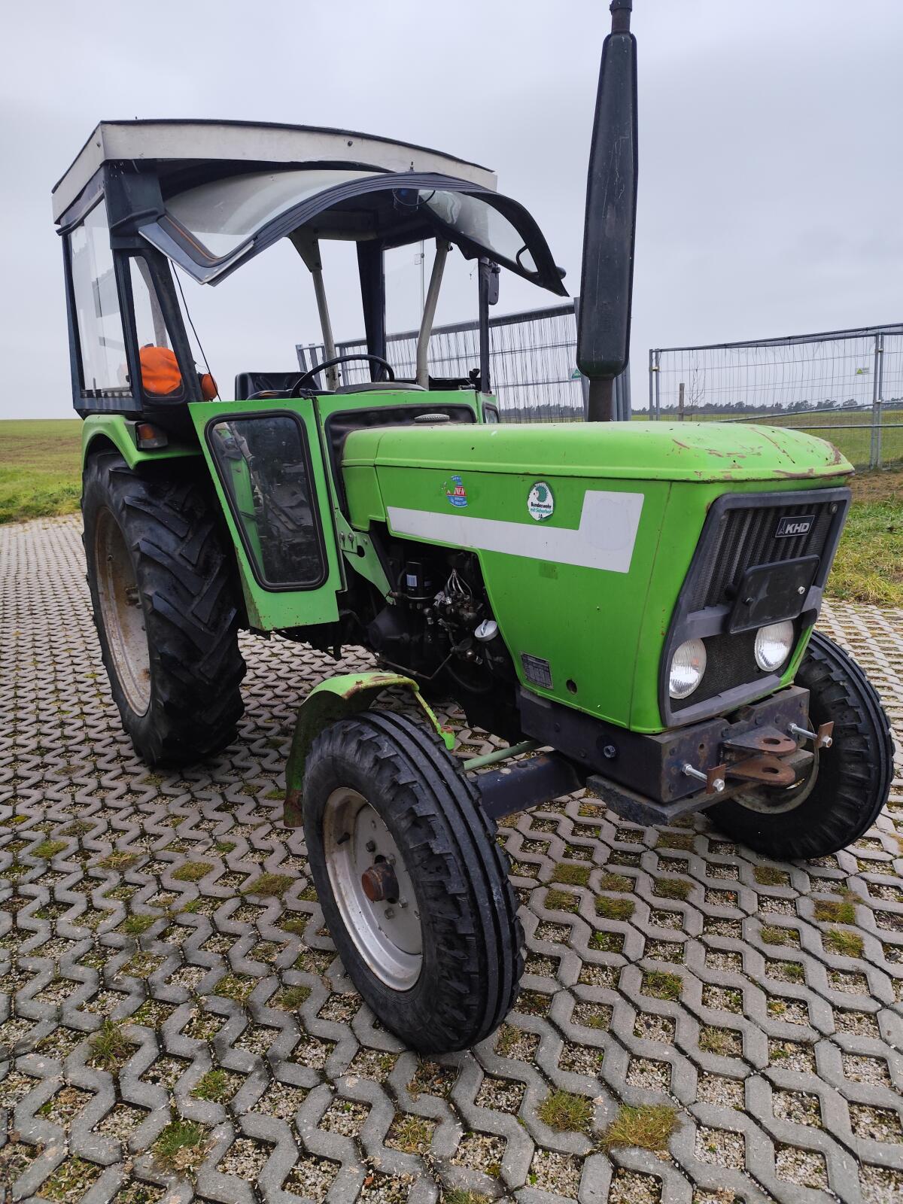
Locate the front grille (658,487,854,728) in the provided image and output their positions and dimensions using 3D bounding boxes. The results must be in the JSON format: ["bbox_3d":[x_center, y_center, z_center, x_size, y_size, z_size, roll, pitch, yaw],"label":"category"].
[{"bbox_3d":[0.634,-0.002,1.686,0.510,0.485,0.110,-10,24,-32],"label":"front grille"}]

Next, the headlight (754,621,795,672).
[{"bbox_3d":[0.725,0.092,1.839,0.138,0.138,0.085,-10,15,-32],"label":"headlight"}]

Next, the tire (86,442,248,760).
[{"bbox_3d":[-1.230,0.014,3.338,0.345,1.335,1.335,-10,15,-32],"label":"tire"}]

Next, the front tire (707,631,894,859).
[{"bbox_3d":[0.980,0.420,2.487,0.185,0.745,0.745,-10,15,-31],"label":"front tire"}]

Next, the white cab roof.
[{"bbox_3d":[-0.739,-1.720,3.328,1.540,0.180,1.030,-10,15,-32],"label":"white cab roof"}]

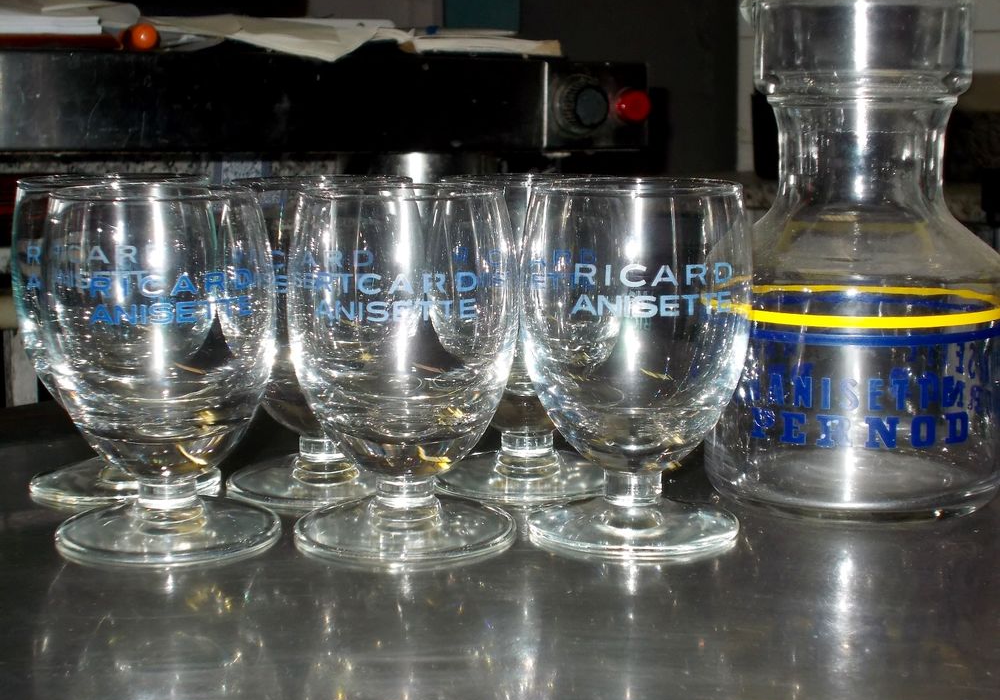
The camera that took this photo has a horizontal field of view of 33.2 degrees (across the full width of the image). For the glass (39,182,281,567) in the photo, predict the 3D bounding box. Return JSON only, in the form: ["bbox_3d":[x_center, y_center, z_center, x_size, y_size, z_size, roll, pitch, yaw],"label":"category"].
[{"bbox_3d":[-0.109,0.005,0.539,0.074,0.111,0.074,-4,10,-19],"label":"glass"}]

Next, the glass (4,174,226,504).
[{"bbox_3d":[-0.138,-0.006,0.609,0.074,0.111,0.074,-1,9,-1],"label":"glass"}]

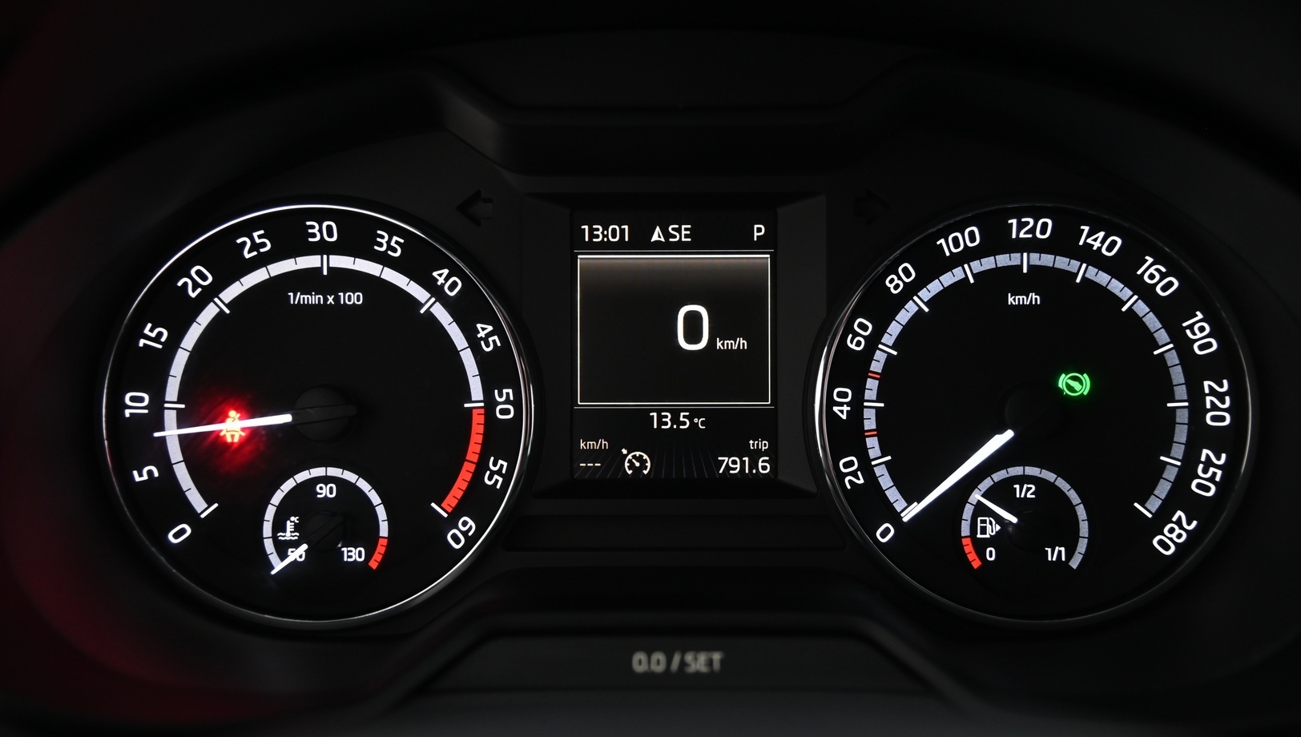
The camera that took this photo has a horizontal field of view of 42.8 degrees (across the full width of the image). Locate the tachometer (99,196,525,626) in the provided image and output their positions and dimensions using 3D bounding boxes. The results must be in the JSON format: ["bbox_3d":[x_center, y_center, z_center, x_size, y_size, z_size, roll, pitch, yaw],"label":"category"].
[{"bbox_3d":[-0.087,0.012,0.435,0.112,0.110,0.022,0,0,0],"label":"tachometer"}]

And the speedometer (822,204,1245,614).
[{"bbox_3d":[0.100,0.012,0.435,0.113,0.110,0.022,0,0,0],"label":"speedometer"}]

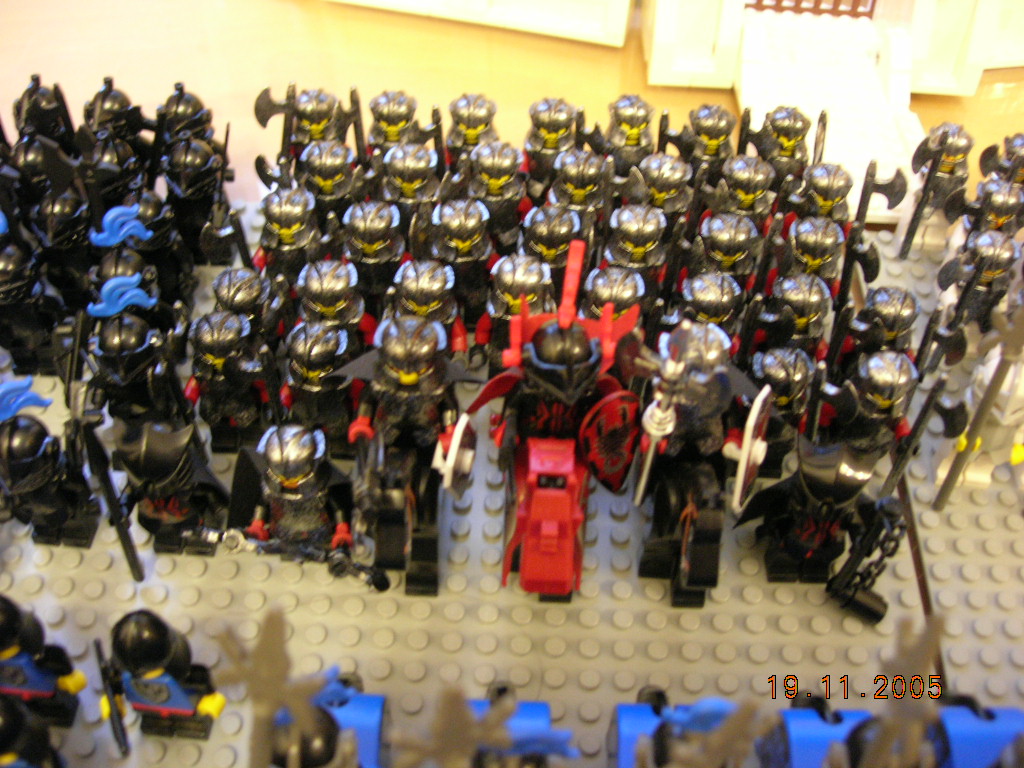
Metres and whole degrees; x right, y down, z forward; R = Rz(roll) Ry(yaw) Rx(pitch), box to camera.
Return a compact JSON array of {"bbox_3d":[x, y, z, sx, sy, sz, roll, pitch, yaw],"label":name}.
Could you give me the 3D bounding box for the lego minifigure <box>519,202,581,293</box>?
[{"bbox_3d":[0.011,-0.031,0.317,0.023,0.042,0.014,3,48,1],"label":"lego minifigure"}]

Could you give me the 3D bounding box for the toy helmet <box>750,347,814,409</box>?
[{"bbox_3d":[0.066,-0.001,0.274,0.015,0.014,0.014,3,48,1],"label":"toy helmet"}]

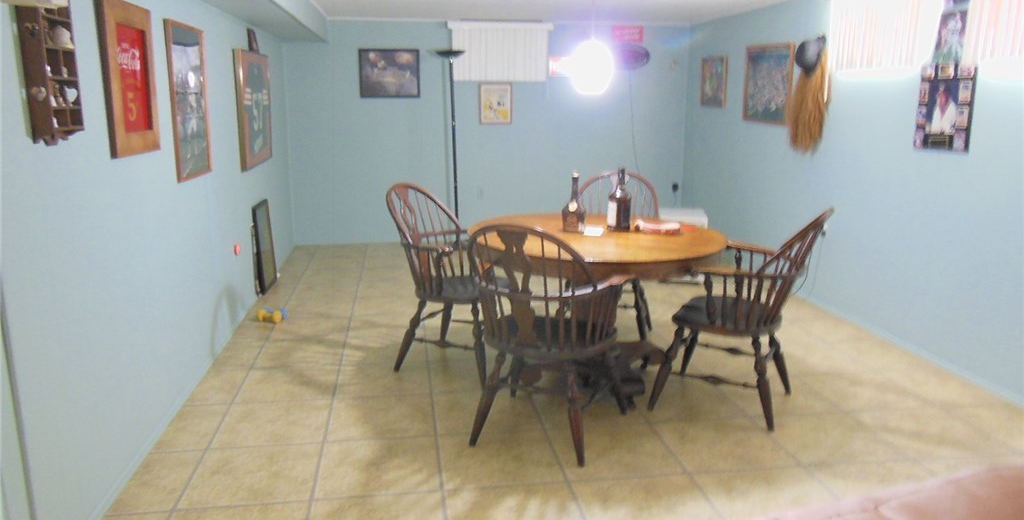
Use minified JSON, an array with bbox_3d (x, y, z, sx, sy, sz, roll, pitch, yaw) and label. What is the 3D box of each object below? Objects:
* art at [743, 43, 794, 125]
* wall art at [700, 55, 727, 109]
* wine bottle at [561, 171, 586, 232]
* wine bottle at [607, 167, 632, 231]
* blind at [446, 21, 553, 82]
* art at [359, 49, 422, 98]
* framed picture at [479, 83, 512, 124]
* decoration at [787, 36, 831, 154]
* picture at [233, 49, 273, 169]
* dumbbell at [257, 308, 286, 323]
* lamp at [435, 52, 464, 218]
[{"bbox_3d":[2.036,-1.393,5.885,0.030,0.605,0.740,-2,12,-9],"label":"art"},{"bbox_3d":[1.822,-1.610,6.678,0.030,0.440,0.485,-2,13,-8],"label":"wall art"},{"bbox_3d":[0.314,-0.295,3.716,0.112,0.298,0.112,1,12,5],"label":"wine bottle"},{"bbox_3d":[0.540,-0.309,3.705,0.114,0.307,0.114,3,13,11],"label":"wine bottle"},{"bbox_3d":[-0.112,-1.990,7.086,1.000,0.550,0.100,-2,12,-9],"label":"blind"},{"bbox_3d":[-1.118,-1.707,6.781,0.549,0.440,0.027,-2,13,-8],"label":"art"},{"bbox_3d":[-0.156,-1.522,7.215,0.320,0.385,0.025,-2,12,-9],"label":"framed picture"},{"bbox_3d":[1.984,-1.106,4.971,0.188,0.762,0.247,-2,13,-8],"label":"decoration"},{"bbox_3d":[-1.785,-1.046,5.155,0.045,0.760,1.000,-2,12,-9],"label":"picture"},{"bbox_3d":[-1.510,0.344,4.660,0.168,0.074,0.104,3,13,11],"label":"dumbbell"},{"bbox_3d":[-0.568,-1.043,7.090,0.275,1.840,0.275,-2,12,-9],"label":"lamp"}]

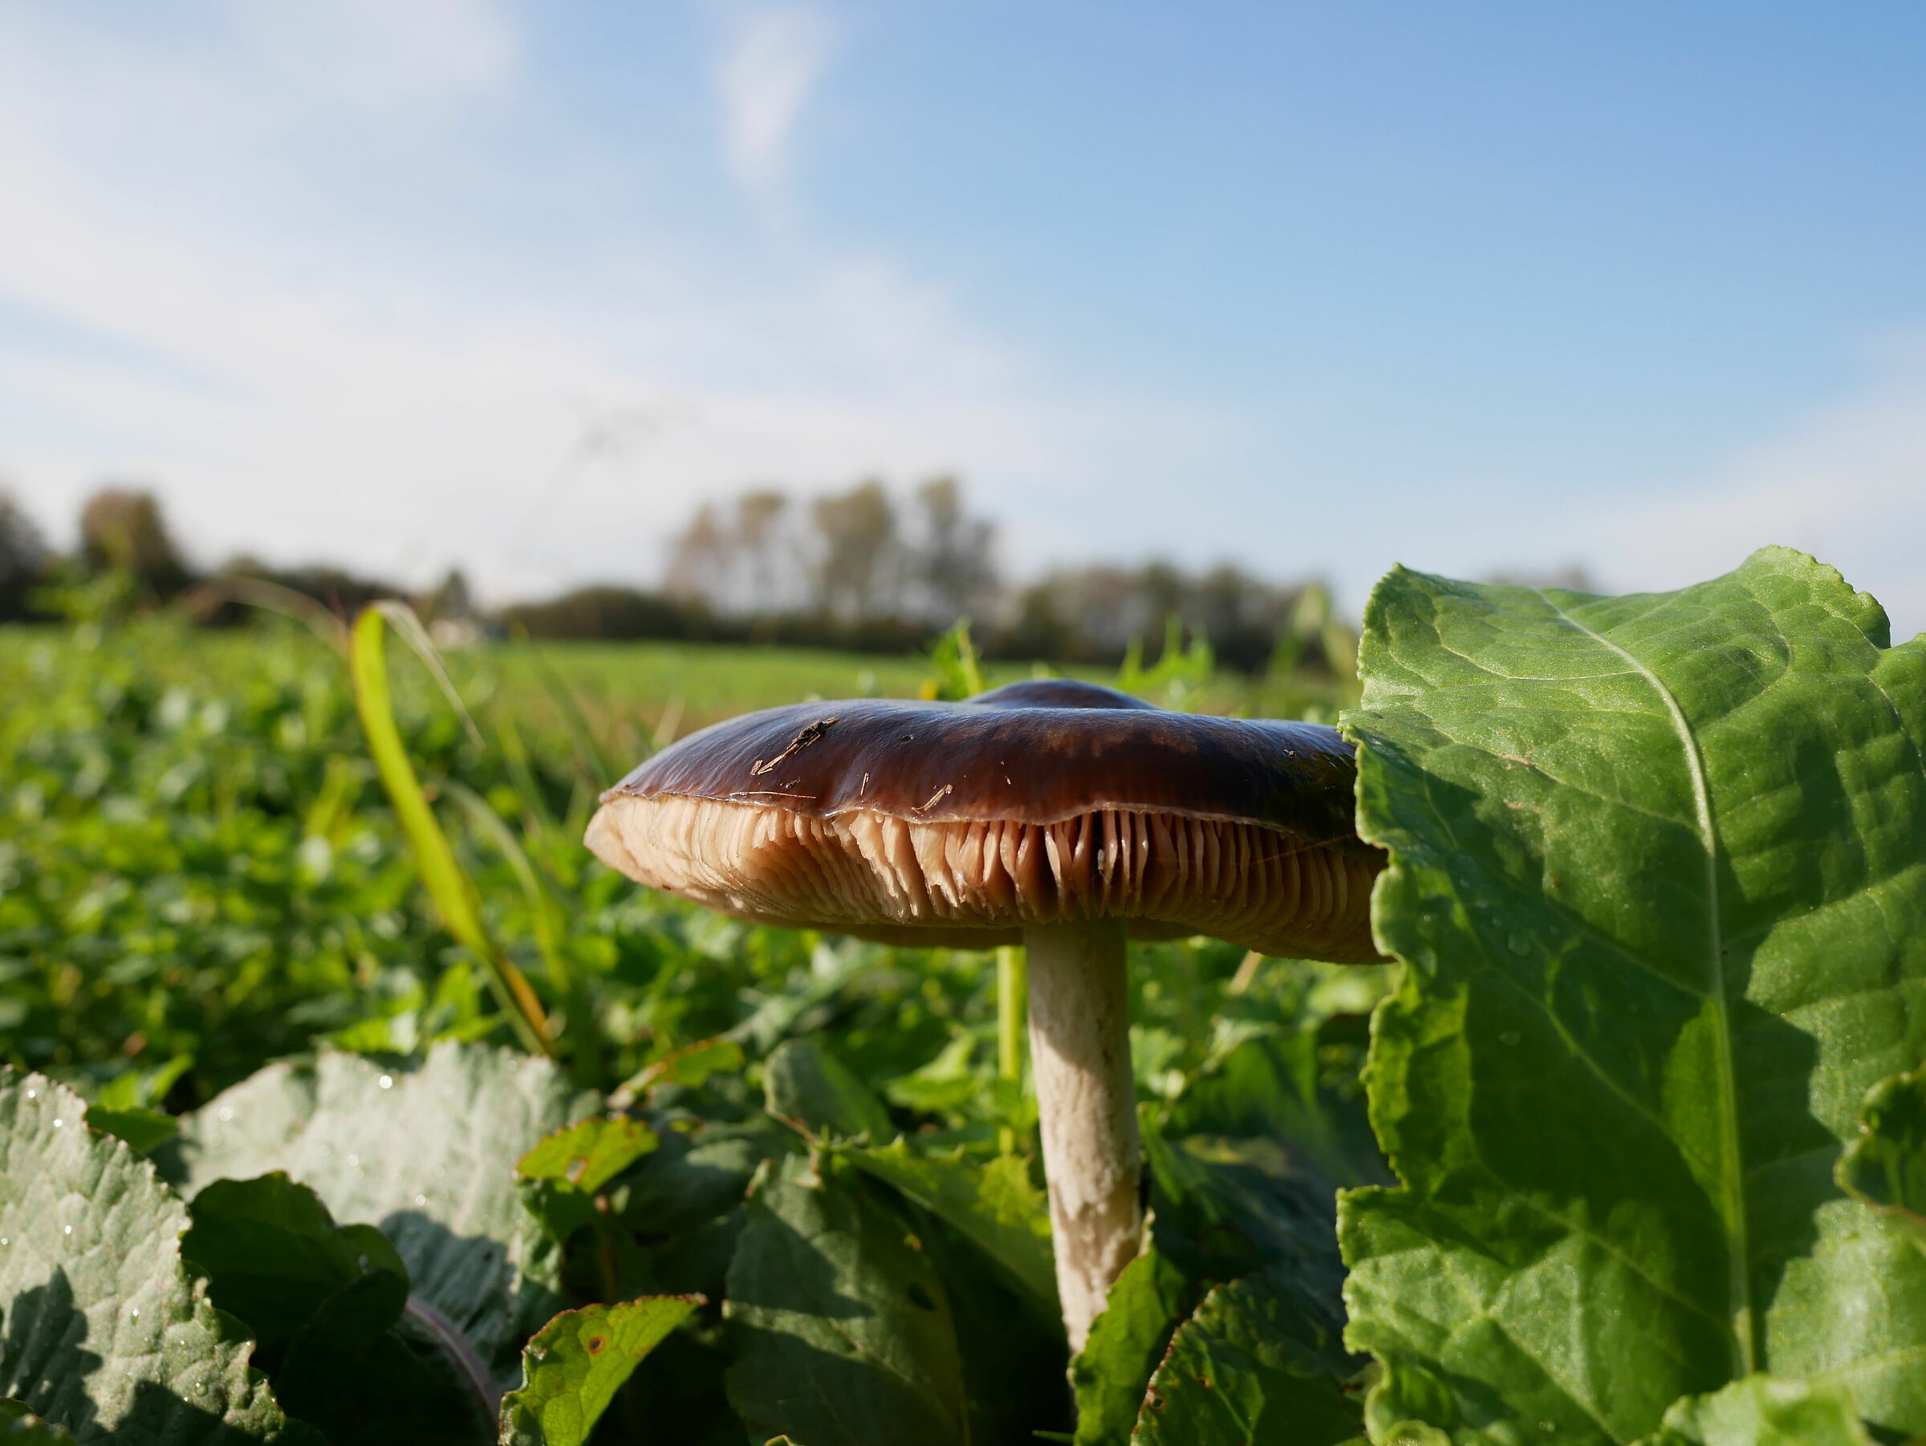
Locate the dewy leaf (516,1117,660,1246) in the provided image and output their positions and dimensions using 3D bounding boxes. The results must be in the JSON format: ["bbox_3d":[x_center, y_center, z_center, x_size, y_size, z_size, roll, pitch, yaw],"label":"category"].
[{"bbox_3d":[-0.063,0.077,0.280,0.024,0.021,0.020,2,2,0],"label":"dewy leaf"}]

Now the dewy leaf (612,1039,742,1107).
[{"bbox_3d":[-0.055,0.067,0.320,0.026,0.013,0.018,2,2,0],"label":"dewy leaf"}]

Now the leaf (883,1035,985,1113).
[{"bbox_3d":[-0.007,0.078,0.370,0.023,0.016,0.020,2,2,0],"label":"leaf"}]

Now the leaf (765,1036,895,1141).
[{"bbox_3d":[-0.025,0.069,0.315,0.026,0.020,0.020,2,2,0],"label":"leaf"}]

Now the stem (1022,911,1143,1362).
[{"bbox_3d":[0.020,0.064,0.250,0.015,0.070,0.015,-5,2,0],"label":"stem"}]

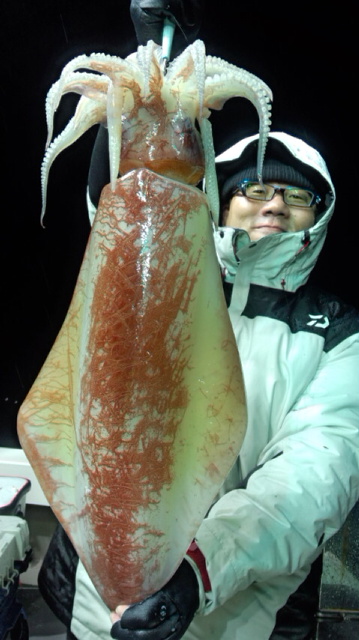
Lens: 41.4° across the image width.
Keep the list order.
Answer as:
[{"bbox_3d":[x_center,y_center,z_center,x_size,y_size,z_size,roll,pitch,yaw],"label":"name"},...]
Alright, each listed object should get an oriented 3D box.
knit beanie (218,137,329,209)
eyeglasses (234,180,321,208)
[{"bbox_3d":[0.170,-0.277,0.885,0.188,0.160,0.210,10,1,-2],"label":"knit beanie"},{"bbox_3d":[0.163,-0.206,0.860,0.142,0.042,0.140,10,1,-2],"label":"eyeglasses"}]

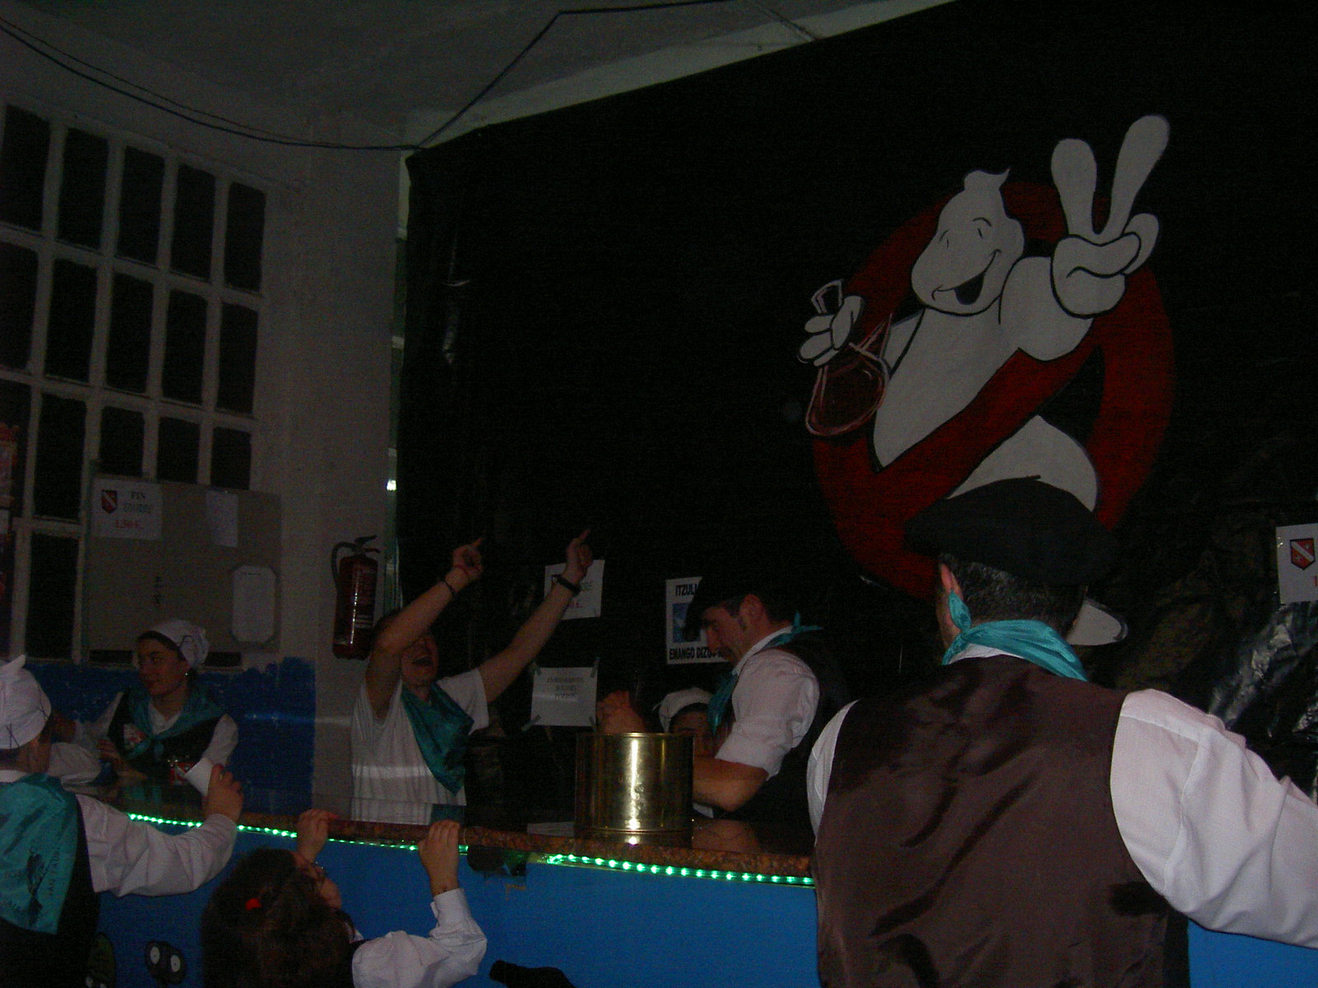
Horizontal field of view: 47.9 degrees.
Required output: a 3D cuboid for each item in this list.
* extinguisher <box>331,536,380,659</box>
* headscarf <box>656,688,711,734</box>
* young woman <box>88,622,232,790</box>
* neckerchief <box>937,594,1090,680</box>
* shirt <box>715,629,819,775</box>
[{"bbox_3d":[-1.205,0.415,5.930,0.190,0.500,0.170,3,-8,-12],"label":"extinguisher"},{"bbox_3d":[0.107,0.610,4.120,0.200,0.170,0.200,2,-8,-9],"label":"headscarf"},{"bbox_3d":[-1.580,1.200,4.640,0.470,1.620,0.360,-1,-8,13],"label":"young woman"},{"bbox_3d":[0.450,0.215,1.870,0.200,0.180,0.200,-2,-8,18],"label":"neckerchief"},{"bbox_3d":[0.285,0.610,3.600,0.340,0.580,0.470,2,-8,-7],"label":"shirt"}]

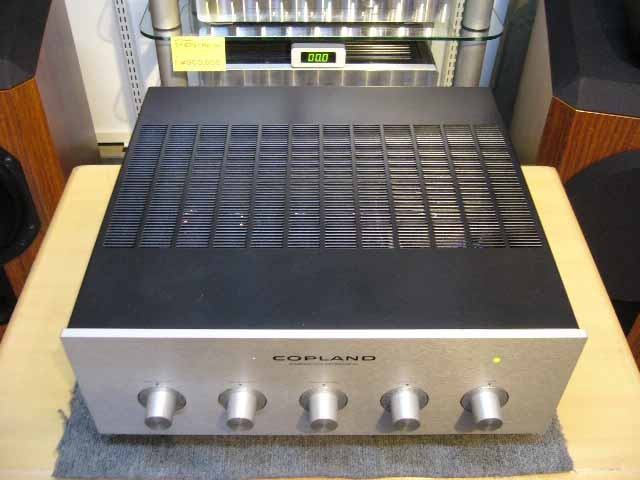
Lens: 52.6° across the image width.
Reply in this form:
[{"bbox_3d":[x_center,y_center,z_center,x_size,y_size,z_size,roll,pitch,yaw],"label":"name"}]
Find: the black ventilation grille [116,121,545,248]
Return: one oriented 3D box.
[{"bbox_3d":[0.002,-0.059,0.676,0.410,0.010,0.203,0,44,-1],"label":"black ventilation grille"}]

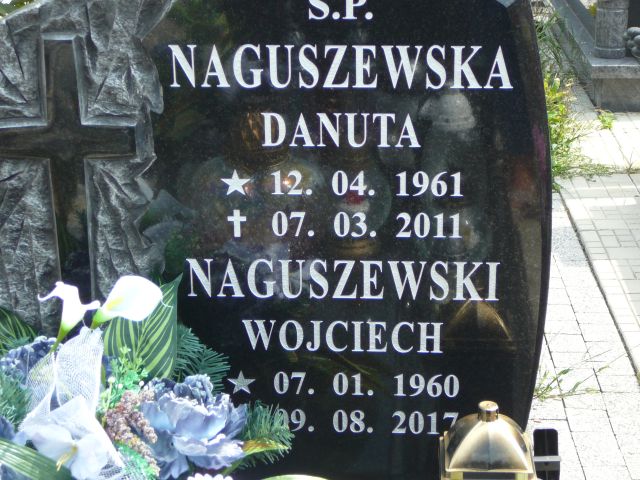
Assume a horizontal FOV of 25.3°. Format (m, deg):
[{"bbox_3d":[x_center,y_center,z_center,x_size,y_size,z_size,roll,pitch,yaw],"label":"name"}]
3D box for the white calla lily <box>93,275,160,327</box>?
[{"bbox_3d":[-0.213,0.069,1.550,0.085,0.055,0.048,-32,-2,11],"label":"white calla lily"}]

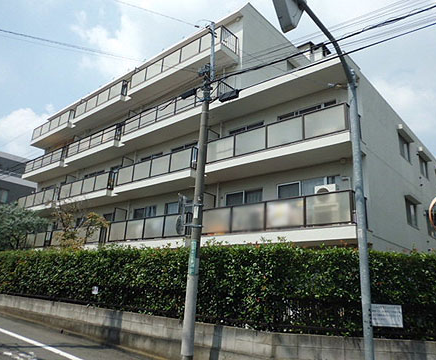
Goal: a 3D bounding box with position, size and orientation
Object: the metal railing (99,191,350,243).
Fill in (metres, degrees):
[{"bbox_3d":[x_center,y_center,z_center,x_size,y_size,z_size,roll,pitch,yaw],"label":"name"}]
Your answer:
[{"bbox_3d":[-0.566,1.799,14.302,12.241,0.933,1.003,-11,-22,40],"label":"metal railing"}]

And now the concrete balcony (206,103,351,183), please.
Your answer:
[{"bbox_3d":[2.149,-1.142,13.033,5.829,1.321,1.260,-11,-22,40],"label":"concrete balcony"}]

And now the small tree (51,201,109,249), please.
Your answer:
[{"bbox_3d":[-6.824,3.216,17.167,2.200,4.098,2.100,-11,-22,40],"label":"small tree"}]

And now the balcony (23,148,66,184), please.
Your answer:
[{"bbox_3d":[-12.265,-0.946,26.361,5.979,1.321,1.176,-11,-22,40],"label":"balcony"}]

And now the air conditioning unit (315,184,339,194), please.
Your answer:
[{"bbox_3d":[3.434,0.490,11.354,0.679,0.594,0.280,-11,-22,40],"label":"air conditioning unit"}]

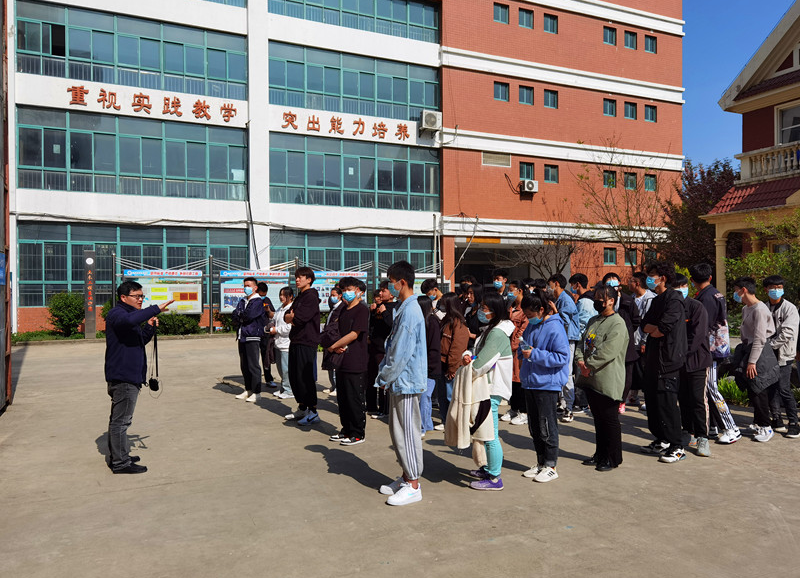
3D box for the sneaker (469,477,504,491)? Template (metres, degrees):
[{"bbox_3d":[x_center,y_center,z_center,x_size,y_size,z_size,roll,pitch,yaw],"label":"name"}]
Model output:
[{"bbox_3d":[0.677,1.498,4.830,0.262,0.095,0.097,0,0,2],"label":"sneaker"}]

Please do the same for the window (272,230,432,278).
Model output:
[{"bbox_3d":[-1.746,-0.928,26.436,7.645,2.845,0.200,0,0,-24],"label":"window"}]

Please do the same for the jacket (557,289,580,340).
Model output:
[{"bbox_3d":[1.997,0.324,7.620,0.340,0.640,0.500,0,0,-18],"label":"jacket"}]

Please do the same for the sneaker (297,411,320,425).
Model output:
[{"bbox_3d":[-1.077,1.540,7.405,0.290,0.120,0.110,0,0,-32],"label":"sneaker"}]

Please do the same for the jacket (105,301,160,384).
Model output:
[{"bbox_3d":[-2.400,0.489,5.599,0.470,0.760,0.540,0,1,-20],"label":"jacket"}]

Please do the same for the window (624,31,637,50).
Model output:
[{"bbox_3d":[12.030,-12.940,32.567,0.848,0.912,0.150,0,0,-24],"label":"window"}]

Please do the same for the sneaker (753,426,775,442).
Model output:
[{"bbox_3d":[3.794,1.507,6.489,0.290,0.115,0.108,-1,1,-36],"label":"sneaker"}]

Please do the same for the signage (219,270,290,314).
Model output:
[{"bbox_3d":[-4.755,0.106,20.576,2.287,1.379,0.120,0,1,-24],"label":"signage"}]

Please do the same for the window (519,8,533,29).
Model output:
[{"bbox_3d":[5.860,-12.487,28.863,0.835,0.841,0.120,0,1,-24],"label":"window"}]

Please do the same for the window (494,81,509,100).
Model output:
[{"bbox_3d":[4.626,-8.935,28.328,0.825,0.822,0.120,0,1,-24],"label":"window"}]

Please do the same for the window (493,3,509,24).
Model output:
[{"bbox_3d":[4.760,-12.912,29.319,0.843,0.900,0.150,0,0,-24],"label":"window"}]

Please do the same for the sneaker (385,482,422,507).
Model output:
[{"bbox_3d":[0.037,1.535,4.697,0.287,0.120,0.110,0,0,-29],"label":"sneaker"}]

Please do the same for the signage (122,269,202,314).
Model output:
[{"bbox_3d":[-7.470,0.100,19.800,2.330,1.380,0.130,0,0,-24],"label":"signage"}]

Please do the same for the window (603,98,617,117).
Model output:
[{"bbox_3d":[10.751,-9.263,31.998,0.839,0.852,0.150,0,0,-24],"label":"window"}]

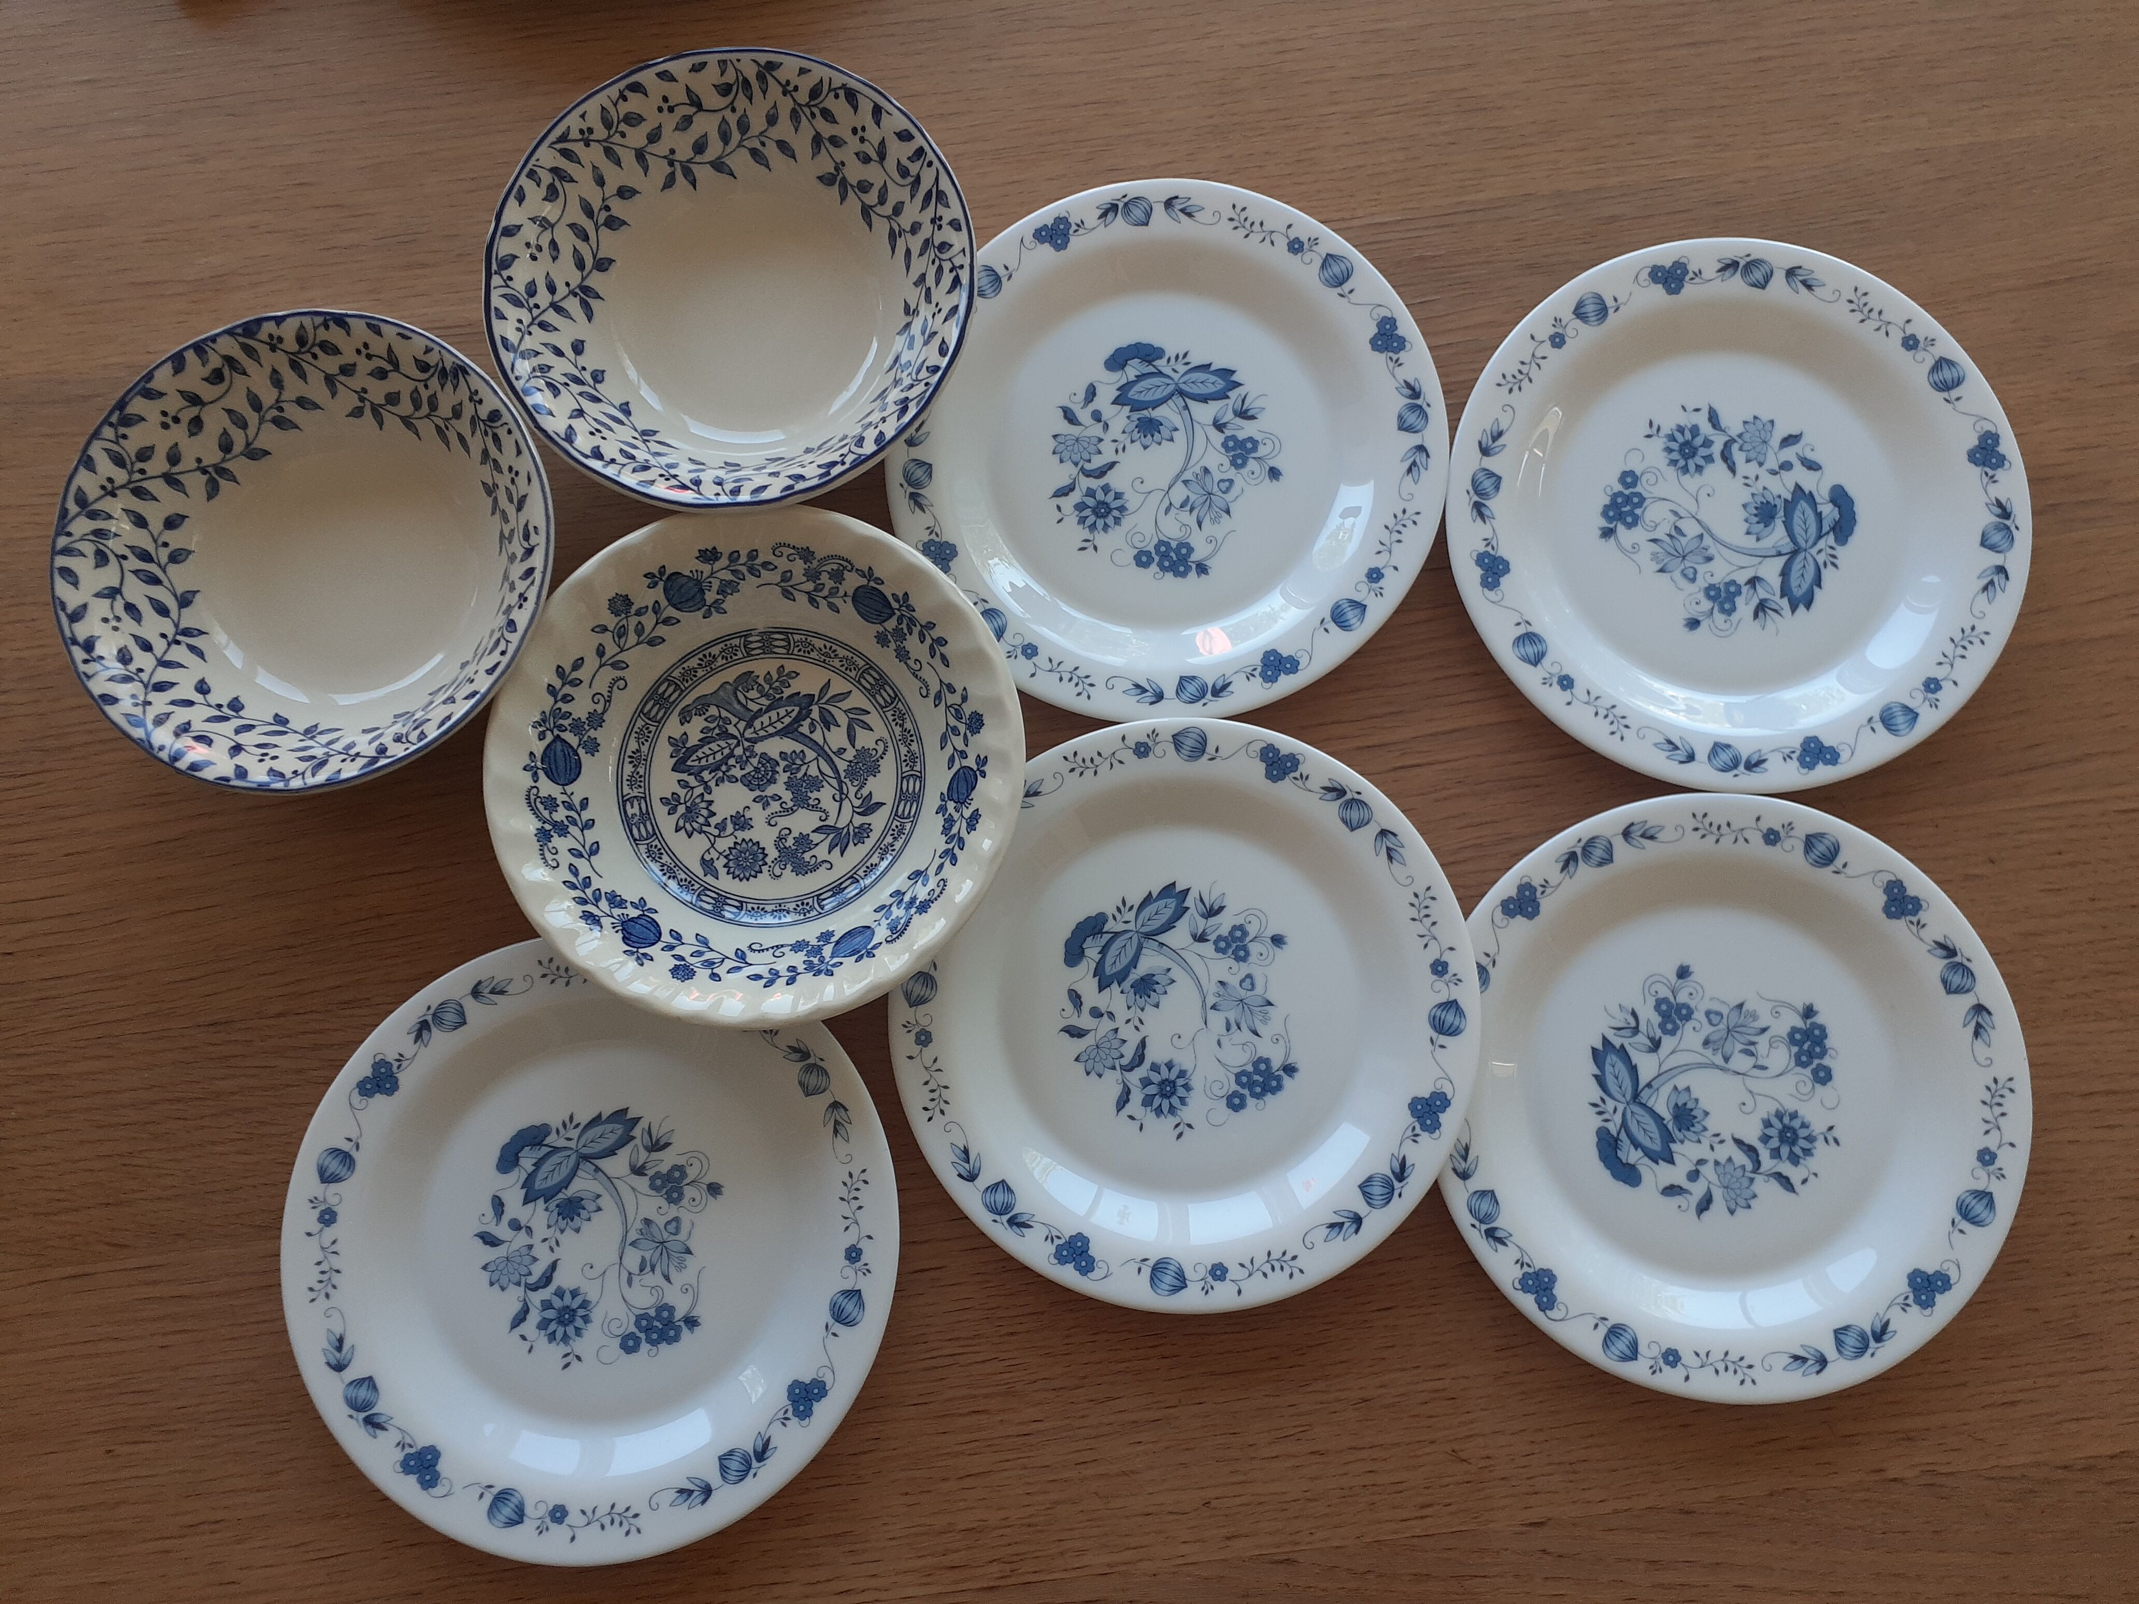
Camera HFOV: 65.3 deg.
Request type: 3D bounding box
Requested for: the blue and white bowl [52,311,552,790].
[{"bbox_3d":[-0.242,-0.078,0.550,0.157,0.052,0.157,0,81,0],"label":"blue and white bowl"}]

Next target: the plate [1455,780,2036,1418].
[{"bbox_3d":[0.210,0.093,0.543,0.195,0.019,0.195,0,82,0],"label":"plate"}]

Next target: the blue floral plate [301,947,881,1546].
[{"bbox_3d":[-0.150,0.138,0.532,0.193,0.021,0.193,0,81,0],"label":"blue floral plate"}]

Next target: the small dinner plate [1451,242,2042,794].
[{"bbox_3d":[0.224,-0.097,0.567,0.193,0.021,0.193,0,81,0],"label":"small dinner plate"}]

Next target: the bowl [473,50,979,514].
[{"bbox_3d":[-0.110,-0.167,0.563,0.158,0.052,0.158,0,81,0],"label":"bowl"}]

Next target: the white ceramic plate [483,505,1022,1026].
[{"bbox_3d":[-0.099,-0.010,0.544,0.170,0.042,0.170,0,81,0],"label":"white ceramic plate"}]

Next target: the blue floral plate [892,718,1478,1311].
[{"bbox_3d":[0.037,0.067,0.540,0.193,0.021,0.193,0,81,0],"label":"blue floral plate"}]

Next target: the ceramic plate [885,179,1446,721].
[{"bbox_3d":[0.032,-0.119,0.571,0.193,0.021,0.193,0,81,0],"label":"ceramic plate"}]

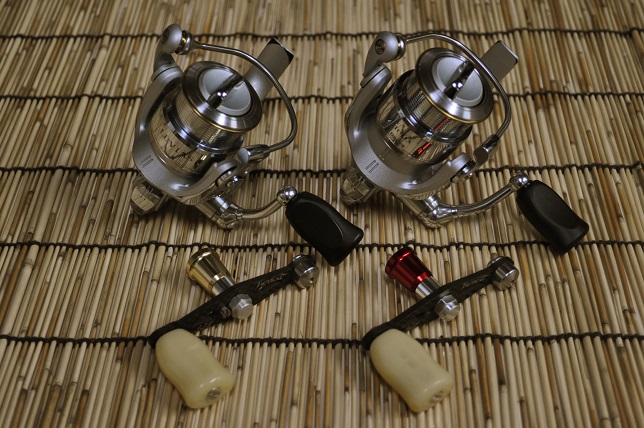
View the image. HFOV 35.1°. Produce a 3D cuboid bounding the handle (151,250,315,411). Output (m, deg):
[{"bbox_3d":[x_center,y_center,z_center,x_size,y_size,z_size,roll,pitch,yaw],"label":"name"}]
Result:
[{"bbox_3d":[-0.043,0.048,0.515,0.102,0.022,0.085,-24,48,-24],"label":"handle"}]

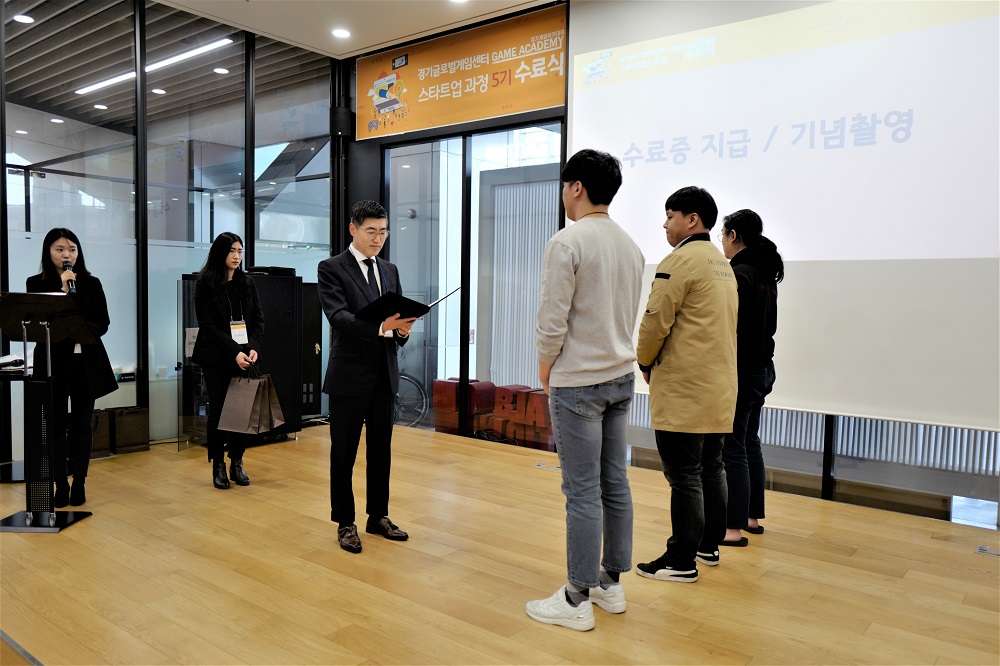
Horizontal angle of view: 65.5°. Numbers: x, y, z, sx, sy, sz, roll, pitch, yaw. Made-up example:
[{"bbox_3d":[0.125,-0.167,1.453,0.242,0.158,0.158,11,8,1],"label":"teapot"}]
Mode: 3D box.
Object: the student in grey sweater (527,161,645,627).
[{"bbox_3d":[0.334,0.201,3.059,0.380,1.826,0.490,4,4,40],"label":"student in grey sweater"}]

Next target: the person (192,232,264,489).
[{"bbox_3d":[-1.732,0.170,5.007,0.460,1.613,0.340,-2,4,-45],"label":"person"}]

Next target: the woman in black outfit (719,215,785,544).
[{"bbox_3d":[1.256,0.223,4.068,0.360,1.706,0.440,3,4,30],"label":"woman in black outfit"}]

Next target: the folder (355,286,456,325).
[{"bbox_3d":[-0.441,-0.110,3.835,0.428,0.099,0.312,-6,-16,-43],"label":"folder"}]

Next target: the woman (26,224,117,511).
[{"bbox_3d":[-2.488,0.198,4.504,0.510,1.586,0.360,-1,4,-33],"label":"woman"}]

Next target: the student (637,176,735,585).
[{"bbox_3d":[0.863,0.215,3.594,0.400,1.760,0.520,3,4,33],"label":"student"}]

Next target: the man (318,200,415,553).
[{"bbox_3d":[-0.643,0.197,3.927,0.440,1.710,0.510,4,4,43],"label":"man"}]

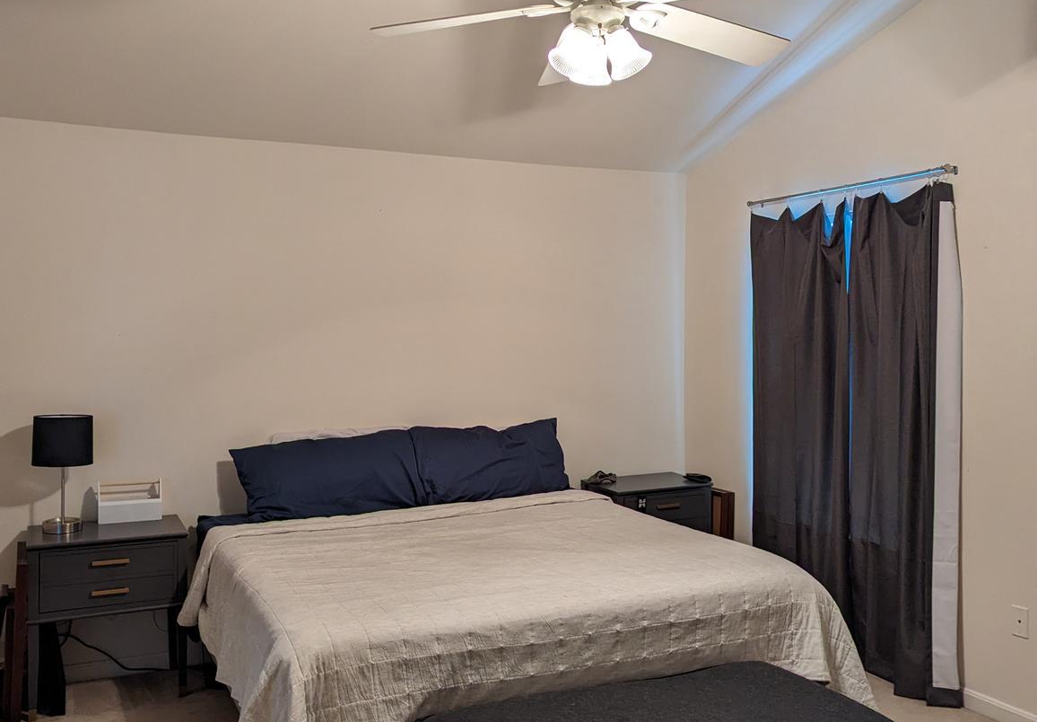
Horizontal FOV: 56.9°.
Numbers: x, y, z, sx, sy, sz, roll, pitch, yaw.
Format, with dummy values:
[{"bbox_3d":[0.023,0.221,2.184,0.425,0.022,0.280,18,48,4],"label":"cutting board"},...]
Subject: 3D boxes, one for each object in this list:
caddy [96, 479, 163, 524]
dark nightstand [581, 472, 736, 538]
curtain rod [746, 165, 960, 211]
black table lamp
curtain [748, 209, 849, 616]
[{"bbox_3d":[-1.718,0.612,4.227,0.255,0.190,0.110,-1,2,-25],"label":"caddy"},{"bbox_3d":[0.696,1.028,5.224,0.620,0.712,0.450,-1,2,-25],"label":"dark nightstand"},{"bbox_3d":[1.490,-0.797,4.453,0.090,0.050,1.260,-1,2,-25],"label":"curtain rod"},{"bbox_3d":[-1.905,0.470,4.008,0.228,0.487,0.225,-1,2,-25],"label":"black table lamp"},{"bbox_3d":[1.351,0.306,4.687,0.120,2.110,0.660,-1,2,-25],"label":"curtain"}]

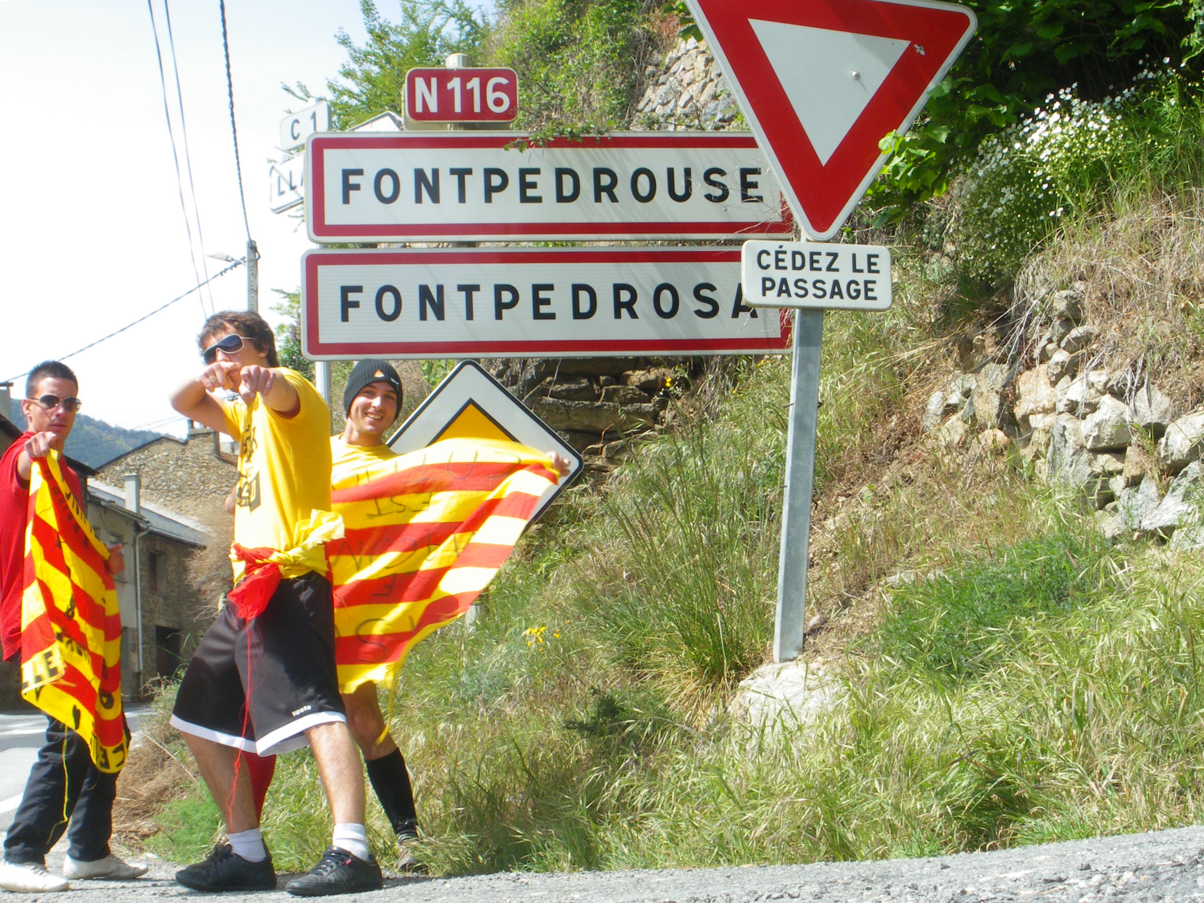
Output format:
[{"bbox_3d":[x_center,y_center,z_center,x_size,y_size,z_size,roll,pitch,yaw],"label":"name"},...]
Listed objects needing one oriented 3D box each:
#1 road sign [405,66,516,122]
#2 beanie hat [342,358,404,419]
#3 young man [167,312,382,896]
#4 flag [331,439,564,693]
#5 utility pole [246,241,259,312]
[{"bbox_3d":[-0.622,-1.588,7.920,0.500,0.250,0.060,-1,-8,-5],"label":"road sign"},{"bbox_3d":[-0.737,-0.199,5.740,0.195,0.195,0.225,4,-7,-7],"label":"beanie hat"},{"bbox_3d":[-0.955,0.446,5.170,0.570,1.710,0.600,3,-9,-34],"label":"young man"},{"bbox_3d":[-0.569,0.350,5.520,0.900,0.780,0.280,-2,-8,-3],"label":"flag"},{"bbox_3d":[-6.476,0.537,32.974,0.260,9.200,0.240,-3,-8,11],"label":"utility pole"}]

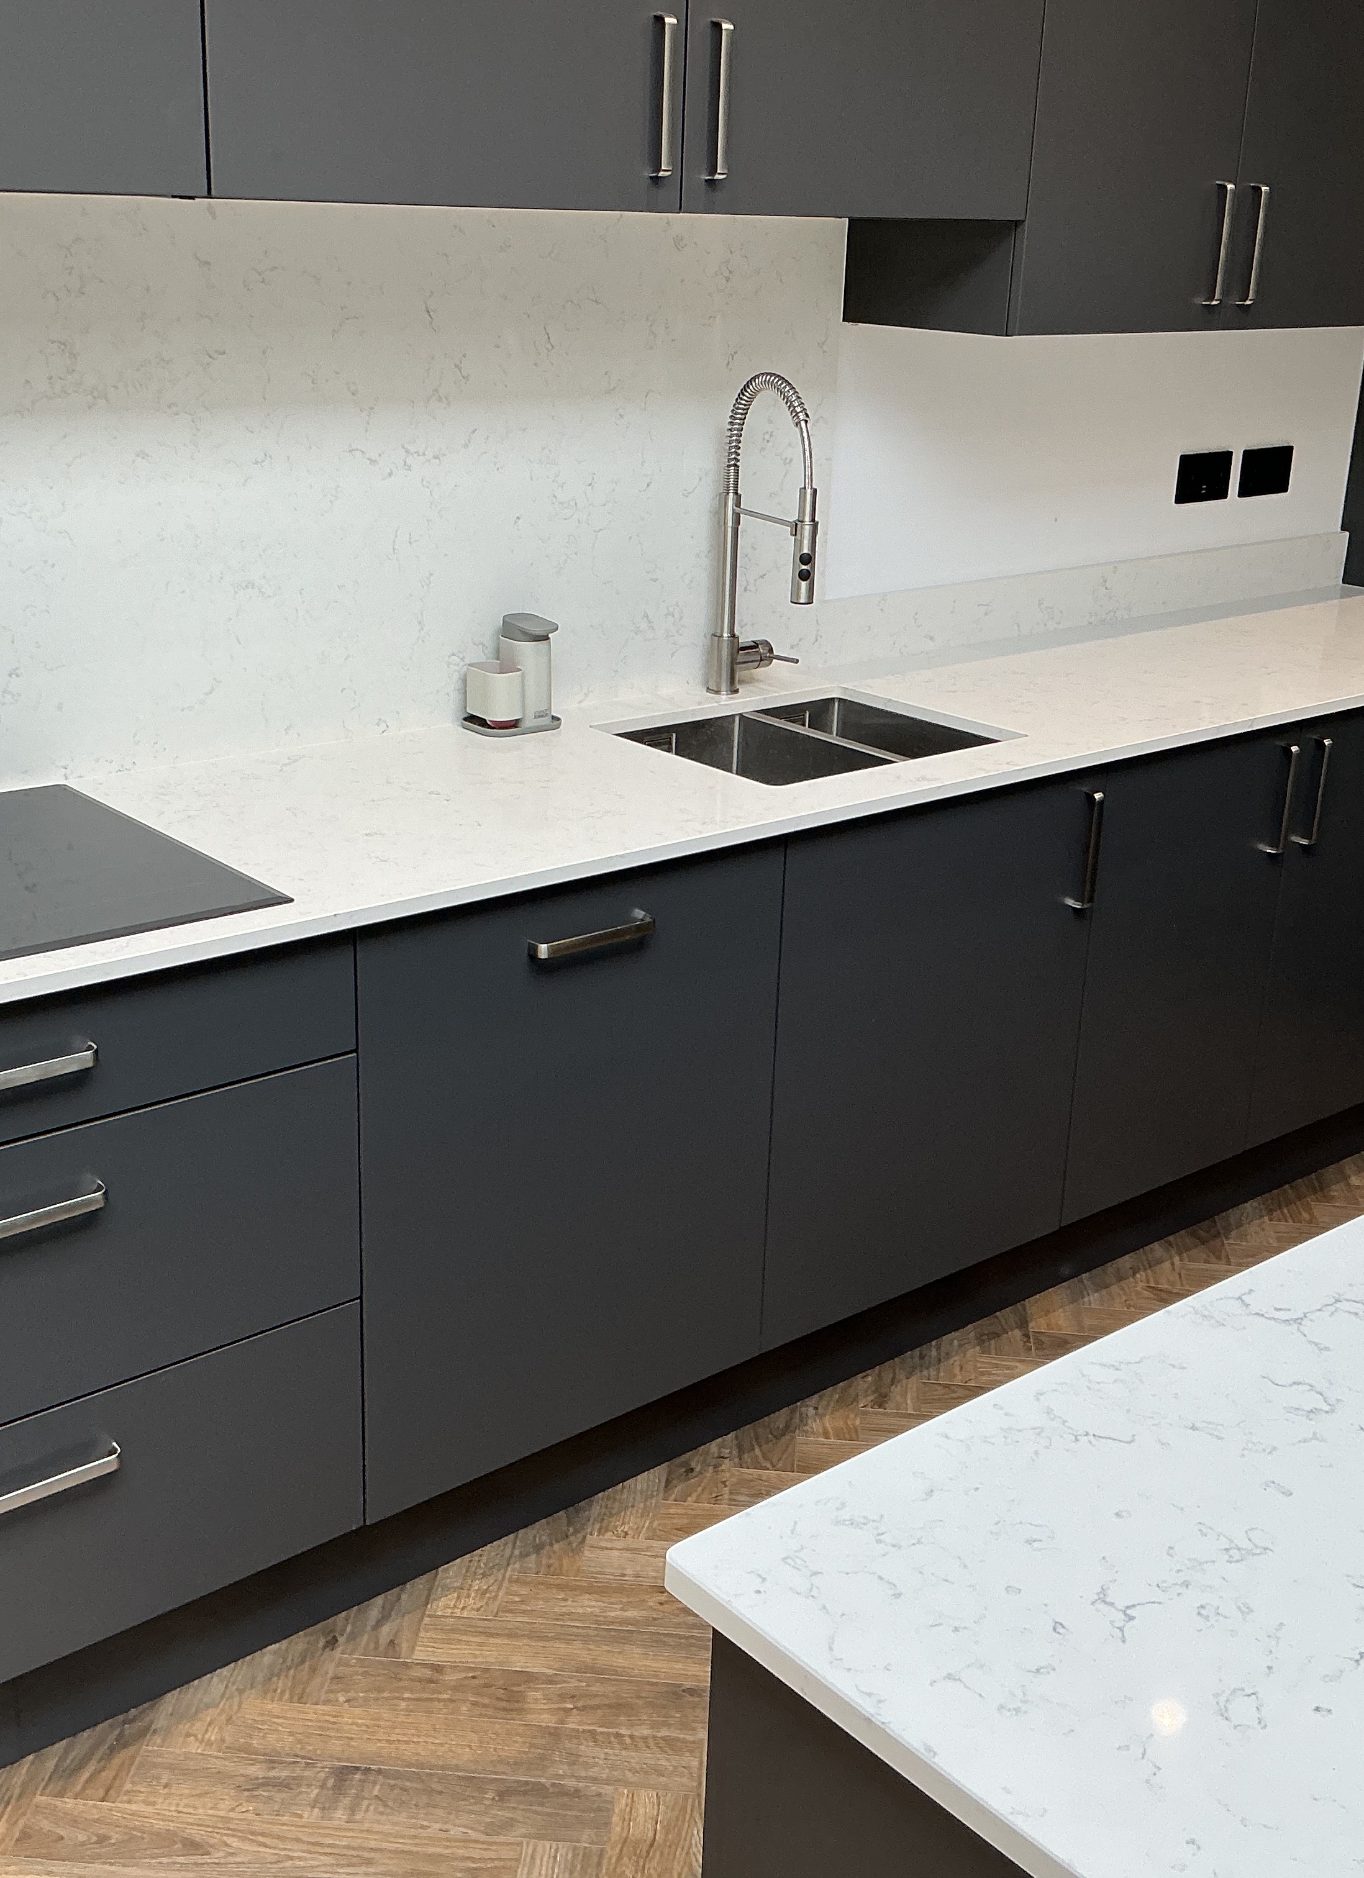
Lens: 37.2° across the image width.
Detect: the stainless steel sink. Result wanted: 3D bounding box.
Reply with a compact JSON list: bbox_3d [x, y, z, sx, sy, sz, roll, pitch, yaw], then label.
[{"bbox_3d":[0.173,-0.179,2.818,0.500,0.190,0.400,-14,25,-37],"label":"stainless steel sink"}]

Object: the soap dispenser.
[{"bbox_3d":[-0.228,-0.363,2.752,0.130,0.152,0.093,-14,25,-37],"label":"soap dispenser"}]

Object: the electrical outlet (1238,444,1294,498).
[{"bbox_3d":[1.108,-0.880,3.820,0.148,0.086,0.011,-14,25,-37],"label":"electrical outlet"}]

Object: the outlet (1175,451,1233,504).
[{"bbox_3d":[0.962,-0.843,3.705,0.148,0.086,0.011,-14,25,-37],"label":"outlet"}]

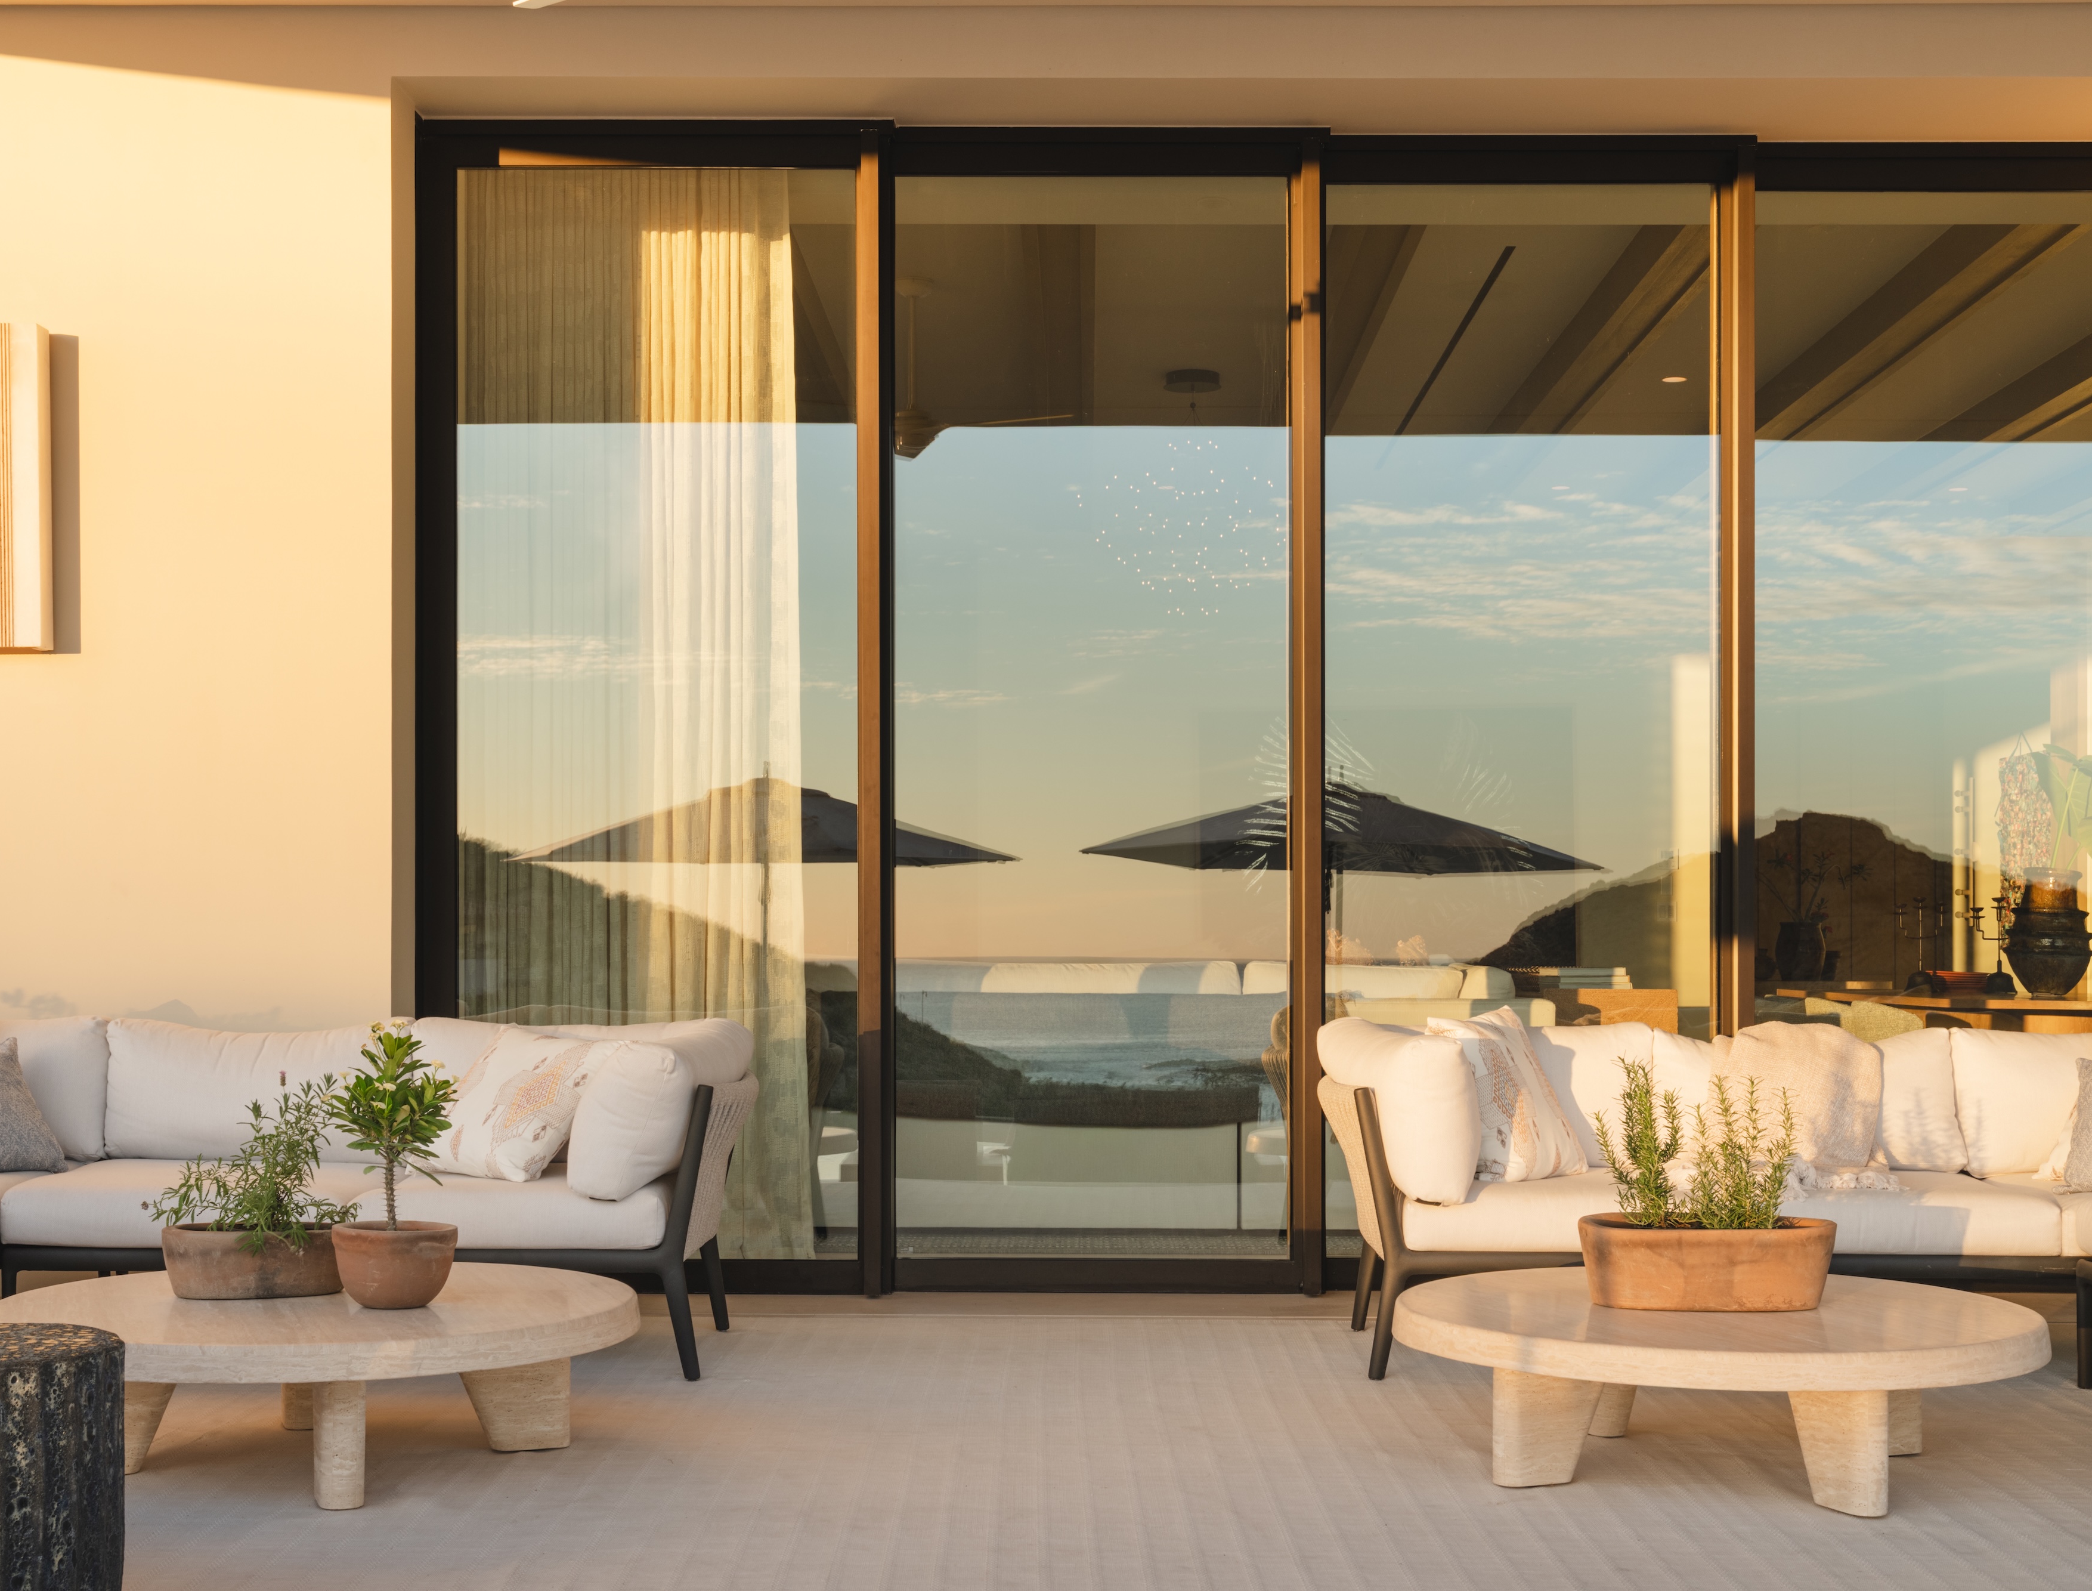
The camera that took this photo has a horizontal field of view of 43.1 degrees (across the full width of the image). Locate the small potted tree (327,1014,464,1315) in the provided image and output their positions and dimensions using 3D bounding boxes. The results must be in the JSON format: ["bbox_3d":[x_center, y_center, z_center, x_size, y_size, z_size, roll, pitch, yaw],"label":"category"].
[{"bbox_3d":[-1.215,0.680,4.930,0.250,0.530,0.250,0,-2,0],"label":"small potted tree"}]

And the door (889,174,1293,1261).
[{"bbox_3d":[0.127,-0.220,7.530,1.200,3.150,0.080,0,0,0],"label":"door"}]

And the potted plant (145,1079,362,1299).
[{"bbox_3d":[-1.529,0.751,5.110,0.425,0.410,0.250,0,-2,0],"label":"potted plant"}]

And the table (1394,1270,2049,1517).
[{"bbox_3d":[1.252,1.100,4.910,1.215,0.315,1.215,0,-2,0],"label":"table"}]

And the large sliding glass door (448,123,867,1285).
[{"bbox_3d":[-1.099,-0.236,7.460,1.200,3.170,0.080,0,0,0],"label":"large sliding glass door"}]

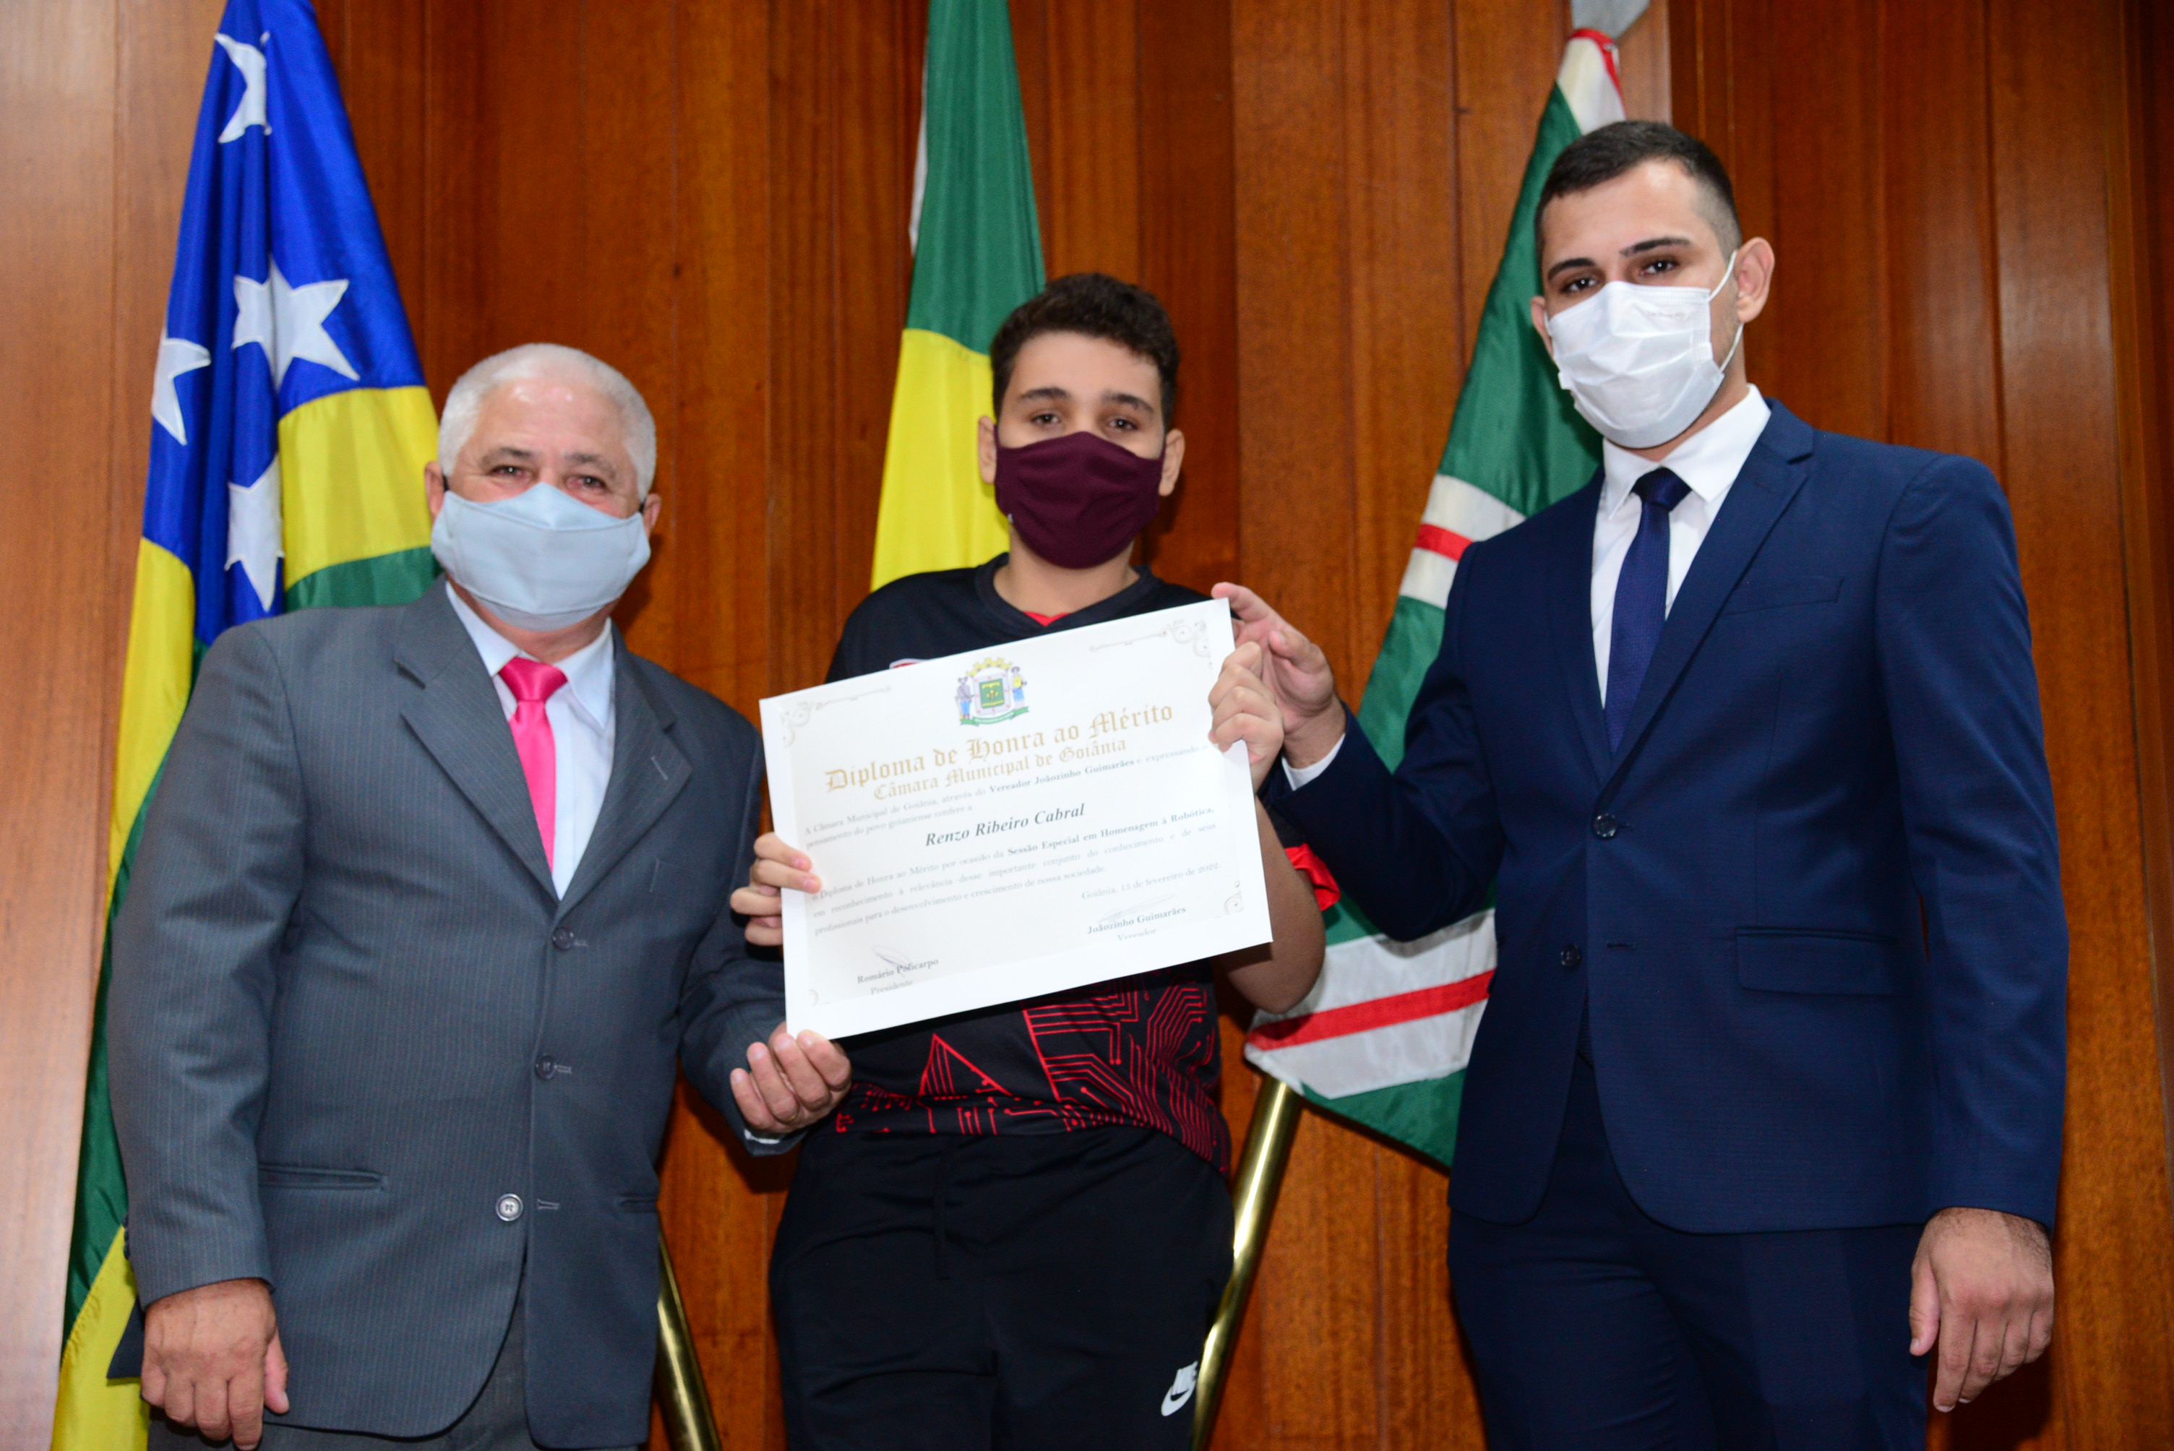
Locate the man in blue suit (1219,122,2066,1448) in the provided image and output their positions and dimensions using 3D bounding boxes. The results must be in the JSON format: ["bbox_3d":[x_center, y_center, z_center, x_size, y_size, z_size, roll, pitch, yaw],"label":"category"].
[{"bbox_3d":[0.422,0.342,2.358,0.540,1.740,0.580,-7,-10,38],"label":"man in blue suit"}]

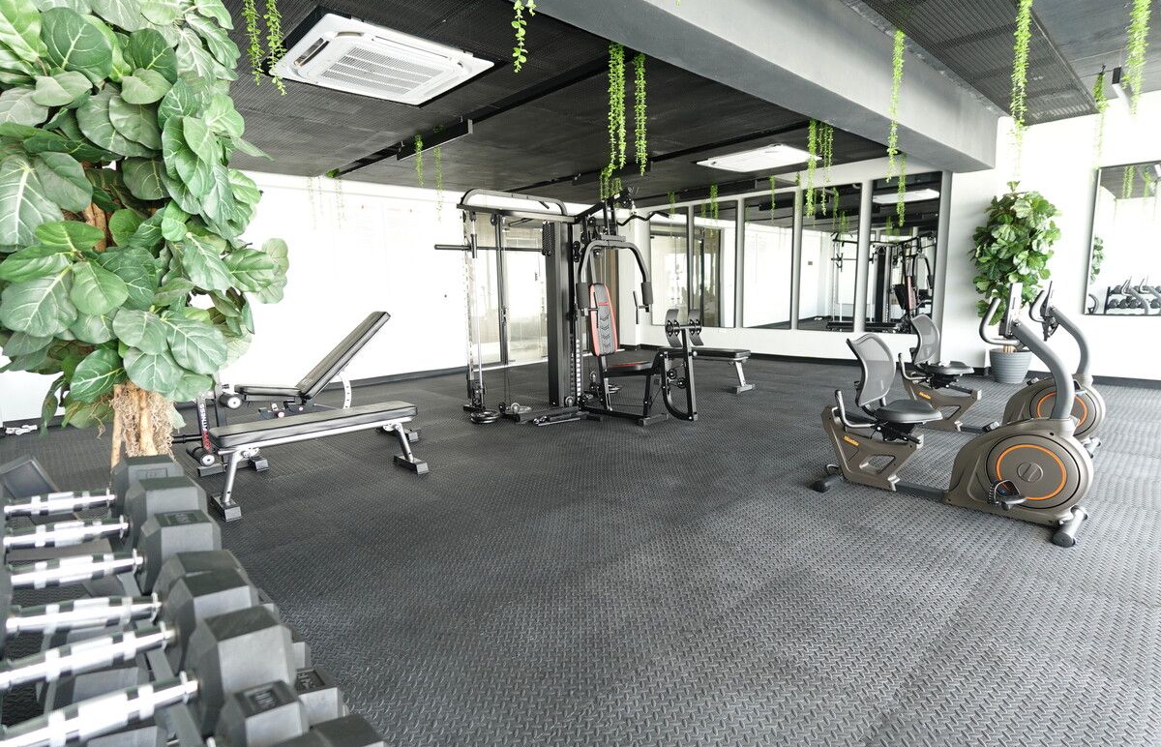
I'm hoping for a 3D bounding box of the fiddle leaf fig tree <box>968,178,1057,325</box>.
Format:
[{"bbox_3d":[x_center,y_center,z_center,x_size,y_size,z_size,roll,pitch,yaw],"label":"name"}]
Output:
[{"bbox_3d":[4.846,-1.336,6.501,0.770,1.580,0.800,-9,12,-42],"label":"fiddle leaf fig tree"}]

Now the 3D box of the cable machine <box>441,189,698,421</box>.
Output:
[{"bbox_3d":[-0.171,-0.699,5.474,2.600,2.160,1.500,6,11,40],"label":"cable machine"}]

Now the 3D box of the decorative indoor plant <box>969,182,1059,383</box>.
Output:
[{"bbox_3d":[4.853,-1.005,6.551,0.770,2.230,0.800,-9,12,-42],"label":"decorative indoor plant"}]

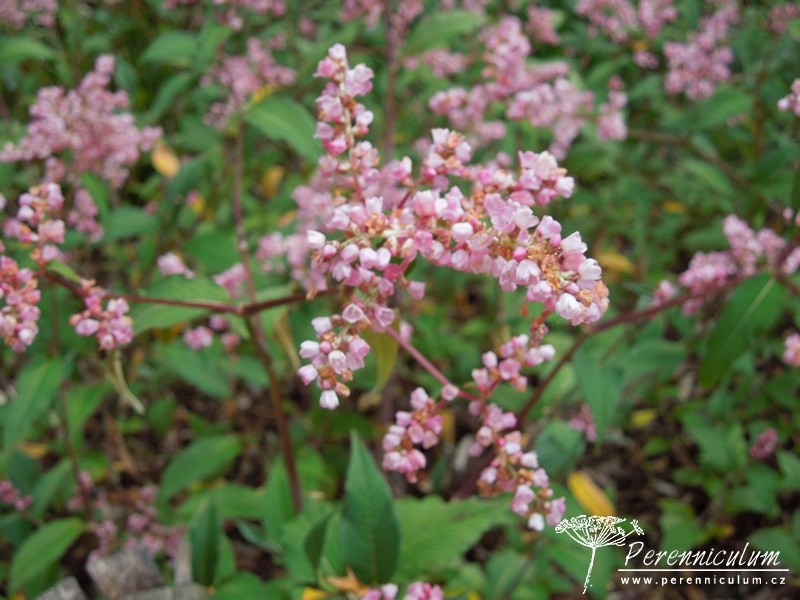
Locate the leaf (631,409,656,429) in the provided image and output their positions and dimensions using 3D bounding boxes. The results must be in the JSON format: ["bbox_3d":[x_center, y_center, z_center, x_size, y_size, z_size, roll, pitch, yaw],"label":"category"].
[{"bbox_3d":[0.173,0.084,0.785,0.023,0.006,0.015,-17,54,-26],"label":"leaf"}]

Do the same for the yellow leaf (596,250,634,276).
[{"bbox_3d":[0.155,-0.026,0.795,0.029,0.008,0.019,23,56,21],"label":"yellow leaf"}]

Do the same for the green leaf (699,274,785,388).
[{"bbox_3d":[0.135,0.012,0.440,0.024,0.010,0.056,34,80,8],"label":"green leaf"}]

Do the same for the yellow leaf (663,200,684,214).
[{"bbox_3d":[0.234,-0.079,0.950,0.019,0.007,0.015,5,53,0],"label":"yellow leaf"}]

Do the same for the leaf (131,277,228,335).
[{"bbox_3d":[-0.089,0.002,0.468,0.053,0.010,0.026,7,52,16],"label":"leaf"}]

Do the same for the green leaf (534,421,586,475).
[{"bbox_3d":[0.087,0.081,0.610,0.028,0.010,0.037,22,55,16],"label":"green leaf"}]

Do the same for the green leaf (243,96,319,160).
[{"bbox_3d":[-0.061,-0.089,0.588,0.056,0.011,0.025,29,58,27],"label":"green leaf"}]

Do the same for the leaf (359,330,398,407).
[{"bbox_3d":[-0.008,0.024,0.412,0.013,0.031,0.007,-4,-9,-1],"label":"leaf"}]

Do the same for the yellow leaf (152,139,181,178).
[{"bbox_3d":[-0.149,-0.091,0.710,0.014,0.007,0.036,-19,56,-14],"label":"yellow leaf"}]

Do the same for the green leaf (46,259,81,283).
[{"bbox_3d":[-0.108,-0.009,0.357,0.015,0.004,0.005,26,57,19],"label":"green leaf"}]

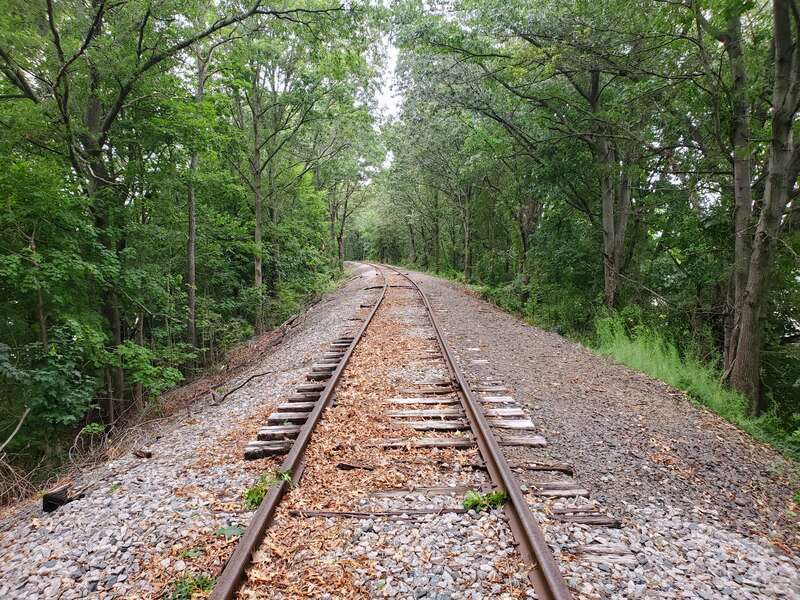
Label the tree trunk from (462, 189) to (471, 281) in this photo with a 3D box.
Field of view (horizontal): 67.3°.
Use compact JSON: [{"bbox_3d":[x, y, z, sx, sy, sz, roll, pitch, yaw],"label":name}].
[{"bbox_3d":[4.064,-3.931,36.500,0.420,5.740,0.420,0,4,0],"label":"tree trunk"}]

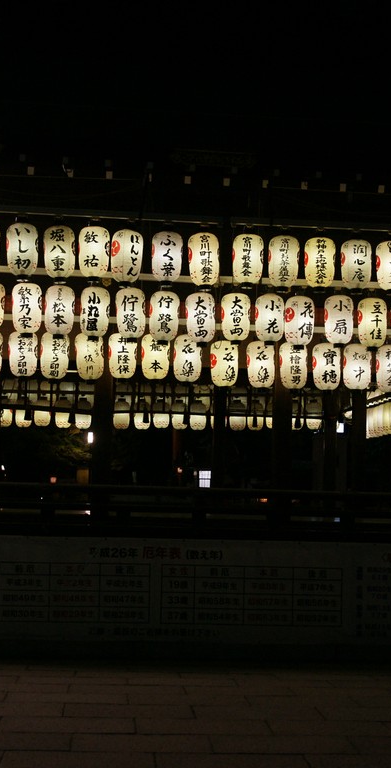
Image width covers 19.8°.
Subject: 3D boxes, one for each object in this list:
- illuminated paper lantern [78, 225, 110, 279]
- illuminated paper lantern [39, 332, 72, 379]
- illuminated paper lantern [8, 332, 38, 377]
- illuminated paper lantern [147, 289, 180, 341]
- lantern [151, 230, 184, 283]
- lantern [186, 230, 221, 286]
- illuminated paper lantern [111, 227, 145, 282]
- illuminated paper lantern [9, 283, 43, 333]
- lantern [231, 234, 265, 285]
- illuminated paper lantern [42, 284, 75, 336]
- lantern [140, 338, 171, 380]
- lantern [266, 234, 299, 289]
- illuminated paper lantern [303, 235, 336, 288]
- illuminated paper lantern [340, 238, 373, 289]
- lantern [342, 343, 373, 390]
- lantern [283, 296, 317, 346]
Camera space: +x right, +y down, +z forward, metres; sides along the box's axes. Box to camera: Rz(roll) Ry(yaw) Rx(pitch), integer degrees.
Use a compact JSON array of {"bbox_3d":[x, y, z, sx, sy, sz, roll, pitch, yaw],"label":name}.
[{"bbox_3d":[-1.048,-1.370,11.640,0.330,0.560,0.330,2,-6,-4],"label":"illuminated paper lantern"},{"bbox_3d":[-1.589,-0.329,12.705,0.310,0.540,0.310,2,-6,-4],"label":"illuminated paper lantern"},{"bbox_3d":[-2.082,-0.356,13.506,0.350,0.620,0.350,2,-6,-5],"label":"illuminated paper lantern"},{"bbox_3d":[-0.332,-0.745,12.084,0.330,0.560,0.330,2,-6,-4],"label":"illuminated paper lantern"},{"bbox_3d":[-0.261,-1.191,10.540,0.295,0.510,0.295,2,-5,-5],"label":"lantern"},{"bbox_3d":[0.089,-1.311,11.831,0.335,0.570,0.335,2,-6,-6],"label":"lantern"},{"bbox_3d":[-0.715,-1.336,11.771,0.335,0.570,0.335,2,-6,0],"label":"illuminated paper lantern"},{"bbox_3d":[-1.831,-0.817,12.187,0.335,0.570,0.335,2,-6,-3],"label":"illuminated paper lantern"},{"bbox_3d":[0.562,-1.309,11.865,0.310,0.540,0.310,2,-6,-4],"label":"lantern"},{"bbox_3d":[-1.472,-0.793,12.155,0.310,0.540,0.310,2,-6,-4],"label":"illuminated paper lantern"},{"bbox_3d":[-0.450,-0.302,12.746,0.335,0.570,0.335,3,-6,-12],"label":"lantern"},{"bbox_3d":[0.928,-1.278,11.773,0.330,0.560,0.330,2,-6,-4],"label":"lantern"},{"bbox_3d":[1.297,-1.260,11.610,0.335,0.585,0.335,2,-5,-4],"label":"illuminated paper lantern"},{"bbox_3d":[1.674,-1.253,11.639,0.335,0.585,0.335,2,-5,-4],"label":"illuminated paper lantern"},{"bbox_3d":[1.671,-0.170,11.545,0.295,0.510,0.295,2,-5,-5],"label":"lantern"},{"bbox_3d":[1.138,-0.691,12.184,0.330,0.560,0.330,2,-6,-4],"label":"lantern"}]

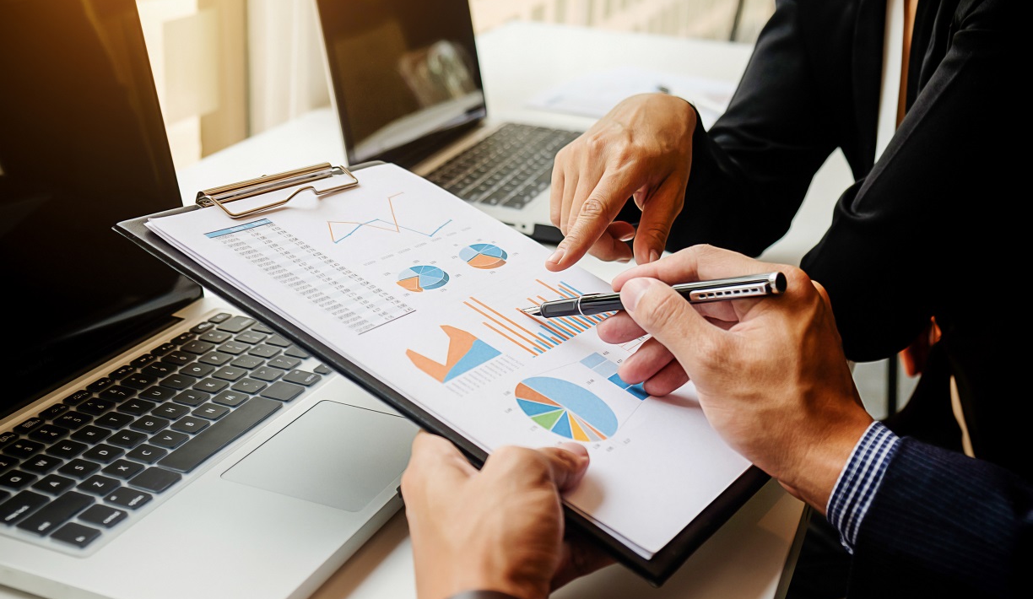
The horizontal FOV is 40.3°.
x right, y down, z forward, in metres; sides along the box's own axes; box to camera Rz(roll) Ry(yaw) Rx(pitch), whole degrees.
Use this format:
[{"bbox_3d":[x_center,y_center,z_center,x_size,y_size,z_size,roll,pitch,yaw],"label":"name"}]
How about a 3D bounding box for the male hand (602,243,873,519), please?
[{"bbox_3d":[0.112,0.031,0.692,0.158,0.100,0.095,36,0,19],"label":"male hand"}]

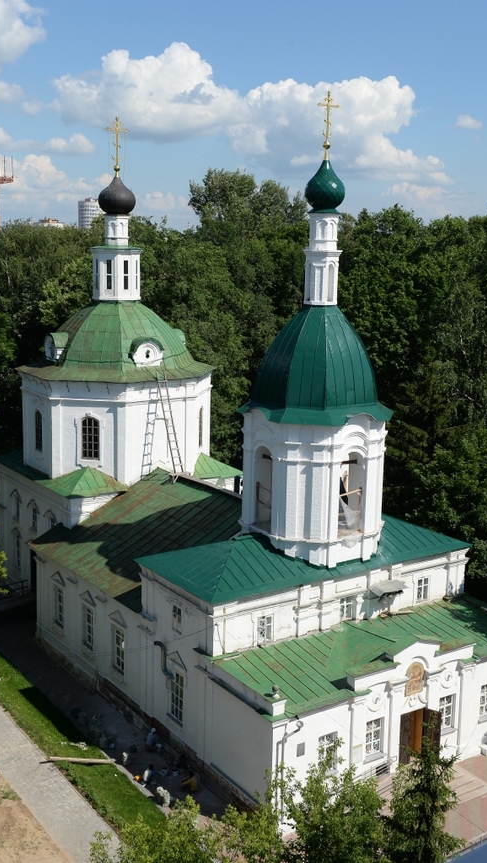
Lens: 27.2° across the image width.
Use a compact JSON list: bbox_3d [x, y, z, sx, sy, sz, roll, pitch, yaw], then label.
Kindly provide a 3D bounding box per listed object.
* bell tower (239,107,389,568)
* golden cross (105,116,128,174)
[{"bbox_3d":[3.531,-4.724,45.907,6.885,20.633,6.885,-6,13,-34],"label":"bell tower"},{"bbox_3d":[-7.621,-17.164,60.636,1.485,3.308,0.400,-6,13,-34],"label":"golden cross"}]

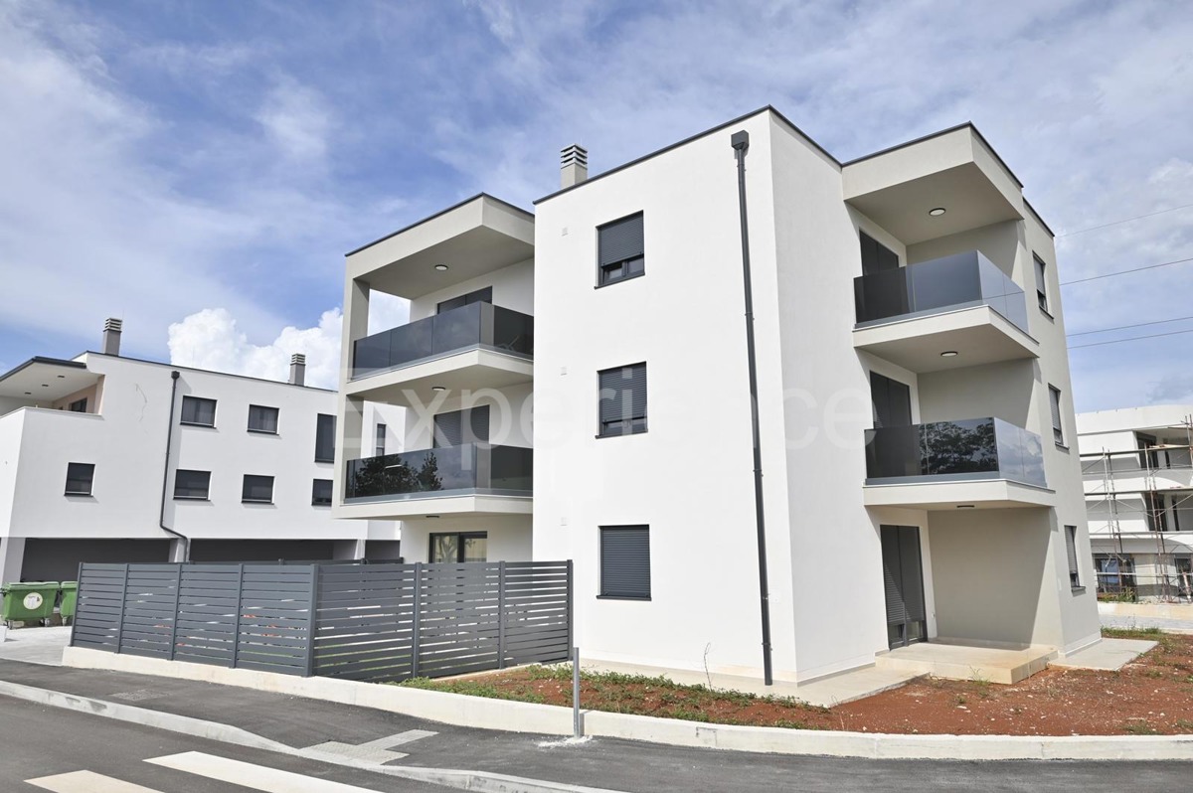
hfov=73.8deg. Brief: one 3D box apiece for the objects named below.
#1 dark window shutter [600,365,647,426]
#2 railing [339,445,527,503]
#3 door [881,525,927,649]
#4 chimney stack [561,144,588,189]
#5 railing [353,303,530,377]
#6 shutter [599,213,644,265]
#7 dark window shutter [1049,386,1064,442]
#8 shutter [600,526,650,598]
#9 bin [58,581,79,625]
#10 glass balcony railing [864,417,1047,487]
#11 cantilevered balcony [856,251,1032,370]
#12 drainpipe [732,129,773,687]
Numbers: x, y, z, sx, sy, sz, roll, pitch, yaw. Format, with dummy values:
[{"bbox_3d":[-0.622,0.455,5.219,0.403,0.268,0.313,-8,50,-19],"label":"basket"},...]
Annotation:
[{"bbox_3d":[0.528,-0.051,14.896,1.182,1.025,0.065,-10,-14,40],"label":"dark window shutter"},{"bbox_3d":[-3.563,1.867,18.110,4.797,1.037,1.886,-10,-14,40],"label":"railing"},{"bbox_3d":[5.910,3.631,15.306,0.100,2.230,1.960,-10,-14,41],"label":"door"},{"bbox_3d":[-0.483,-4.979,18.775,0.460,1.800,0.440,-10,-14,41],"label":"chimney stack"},{"bbox_3d":[-3.600,-1.047,18.637,4.800,1.050,1.850,-10,-14,41],"label":"railing"},{"bbox_3d":[0.527,-3.051,15.498,1.170,0.830,0.050,-10,-14,41],"label":"shutter"},{"bbox_3d":[9.699,0.388,16.845,0.060,1.180,1.170,-10,-14,41],"label":"dark window shutter"},{"bbox_3d":[0.559,2.968,14.336,1.170,1.260,0.050,-10,-14,41],"label":"shutter"},{"bbox_3d":[-15.681,6.359,24.484,1.320,1.300,0.920,6,-13,-30],"label":"bin"},{"bbox_3d":[6.841,1.218,15.033,2.302,1.054,3.208,-10,-14,40],"label":"glass balcony railing"},{"bbox_3d":[6.863,-1.541,15.526,2.380,1.400,3.400,-10,-14,41],"label":"cantilevered balcony"},{"bbox_3d":[2.530,-0.091,12.882,0.261,9.073,0.169,-10,-14,40],"label":"drainpipe"}]

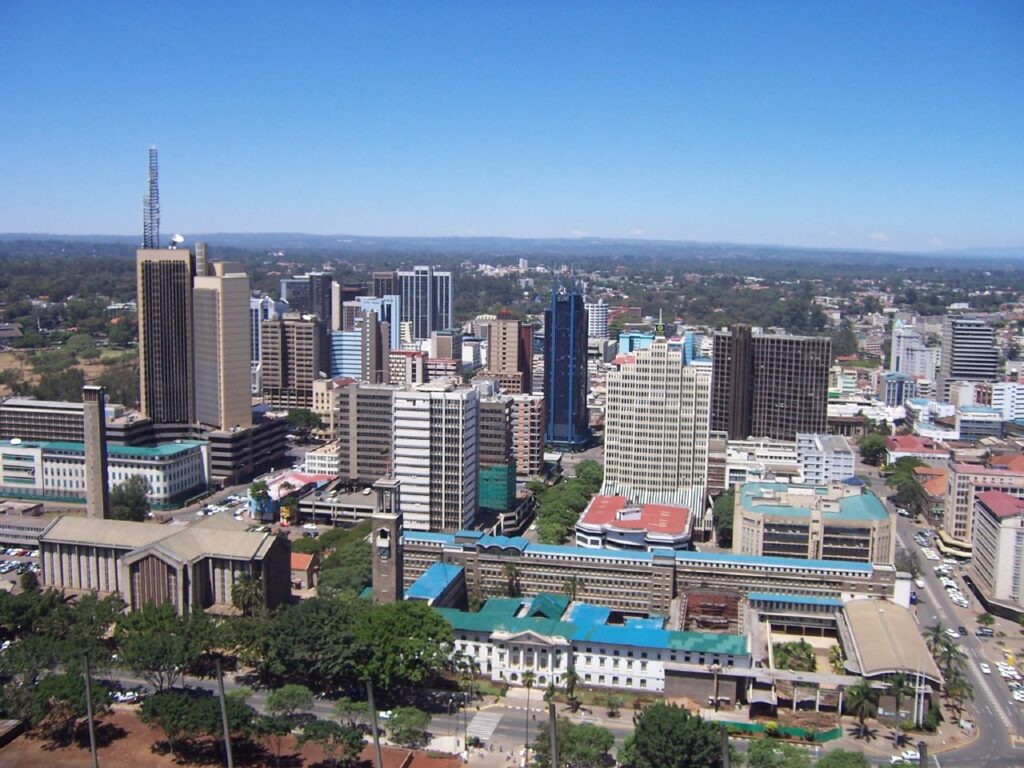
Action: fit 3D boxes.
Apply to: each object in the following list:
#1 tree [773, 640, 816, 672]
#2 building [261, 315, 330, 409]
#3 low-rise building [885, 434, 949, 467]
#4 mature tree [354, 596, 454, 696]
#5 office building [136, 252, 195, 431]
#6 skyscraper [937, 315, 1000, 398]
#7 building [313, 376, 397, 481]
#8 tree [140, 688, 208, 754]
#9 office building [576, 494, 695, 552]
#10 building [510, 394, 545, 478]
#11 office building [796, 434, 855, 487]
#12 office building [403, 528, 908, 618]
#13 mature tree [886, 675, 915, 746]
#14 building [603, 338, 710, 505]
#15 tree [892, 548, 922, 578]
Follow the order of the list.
[{"bbox_3d":[73.258,71.596,254.291,11.000,7.000,10.500,2,7,13],"label":"tree"},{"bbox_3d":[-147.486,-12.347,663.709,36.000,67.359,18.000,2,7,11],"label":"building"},{"bbox_3d":[213.760,35.420,518.930,30.300,10.000,28.000,3,8,15],"label":"low-rise building"},{"bbox_3d":[-27.012,65.213,242.415,24.500,20.500,24.000,1,7,0],"label":"mature tree"},{"bbox_3d":[-163.100,-23.500,470.640,27.460,81.380,15.500,2,8,12],"label":"office building"},{"bbox_3d":[338.620,-17.500,718.820,34.500,67.500,27.000,2,7,14],"label":"skyscraper"},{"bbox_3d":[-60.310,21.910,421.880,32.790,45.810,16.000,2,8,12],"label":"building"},{"bbox_3d":[-69.080,69.470,200.200,13.160,12.930,13.160,-2,8,-20],"label":"tree"},{"bbox_3d":[44.150,52.370,344.550,38.500,14.000,41.000,2,7,13],"label":"office building"},{"bbox_3d":[6.490,26.826,480.820,17.000,41.044,12.500,2,7,11],"label":"building"},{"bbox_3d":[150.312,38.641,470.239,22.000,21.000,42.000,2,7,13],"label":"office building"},{"bbox_3d":[36.510,57.500,297.530,149.660,19.300,12.500,2,8,11],"label":"office building"},{"bbox_3d":[86.294,72.694,216.972,6.200,16.600,6.200,1,7,0],"label":"mature tree"},{"bbox_3d":[58.084,20.812,395.387,41.000,76.612,22.000,2,7,11],"label":"building"},{"bbox_3d":[132.021,61.158,327.365,9.500,11.000,9.500,2,7,13],"label":"tree"}]

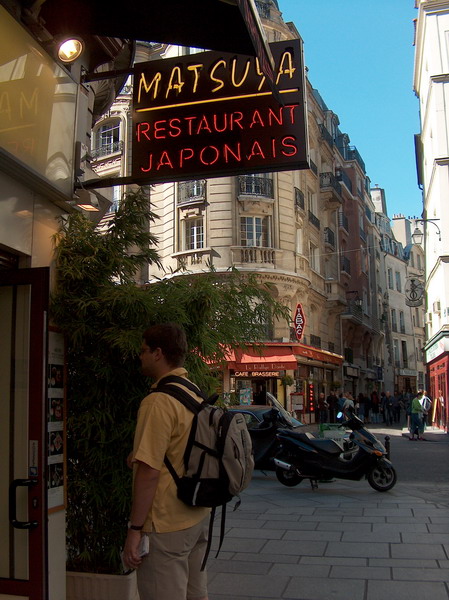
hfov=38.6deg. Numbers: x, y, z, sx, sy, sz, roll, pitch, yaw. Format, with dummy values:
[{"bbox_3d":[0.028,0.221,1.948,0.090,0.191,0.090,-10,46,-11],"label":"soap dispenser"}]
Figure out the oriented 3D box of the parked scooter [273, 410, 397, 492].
[{"bbox_3d":[1.767,2.396,10.200,1.930,1.230,0.740,-3,-8,17],"label":"parked scooter"}]

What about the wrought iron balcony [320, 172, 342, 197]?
[{"bbox_3d":[7.585,-7.966,45.493,0.750,1.235,3.300,-5,-9,22],"label":"wrought iron balcony"}]

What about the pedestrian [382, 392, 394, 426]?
[{"bbox_3d":[7.948,5.259,31.000,0.520,1.740,0.400,-1,-8,6],"label":"pedestrian"}]

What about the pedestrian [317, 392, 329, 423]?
[{"bbox_3d":[5.210,5.789,34.305,0.580,1.670,0.420,1,-9,-14],"label":"pedestrian"}]

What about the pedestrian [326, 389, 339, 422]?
[{"bbox_3d":[5.826,5.807,34.806,0.600,1.750,0.420,-1,-9,-3],"label":"pedestrian"}]

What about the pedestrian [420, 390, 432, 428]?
[{"bbox_3d":[9.016,4.874,28.600,0.520,1.700,0.400,4,-9,-30],"label":"pedestrian"}]

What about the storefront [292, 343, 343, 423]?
[{"bbox_3d":[5.750,5.320,40.048,1.100,4.199,11.000,-5,-9,22],"label":"storefront"}]

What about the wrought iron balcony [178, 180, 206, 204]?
[{"bbox_3d":[-1.400,-4.748,28.300,1.220,1.000,0.320,-4,-9,27],"label":"wrought iron balcony"}]

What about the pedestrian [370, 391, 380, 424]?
[{"bbox_3d":[7.556,5.383,32.000,0.500,1.720,0.360,-1,-8,6],"label":"pedestrian"}]

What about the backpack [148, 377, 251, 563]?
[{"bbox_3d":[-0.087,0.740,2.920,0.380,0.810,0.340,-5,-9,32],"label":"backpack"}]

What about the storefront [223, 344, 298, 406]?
[{"bbox_3d":[1.920,4.481,33.977,4.259,4.223,1.200,2,-9,-22],"label":"storefront"}]

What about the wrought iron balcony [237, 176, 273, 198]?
[{"bbox_3d":[1.382,-4.999,28.300,1.420,1.000,0.360,2,-8,-15],"label":"wrought iron balcony"}]

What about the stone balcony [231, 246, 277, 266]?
[{"bbox_3d":[1.474,-2.212,34.472,2.598,1.095,0.750,2,-9,-22],"label":"stone balcony"}]

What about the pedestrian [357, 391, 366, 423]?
[{"bbox_3d":[7.269,5.704,34.000,0.480,1.660,0.340,-1,-8,6],"label":"pedestrian"}]

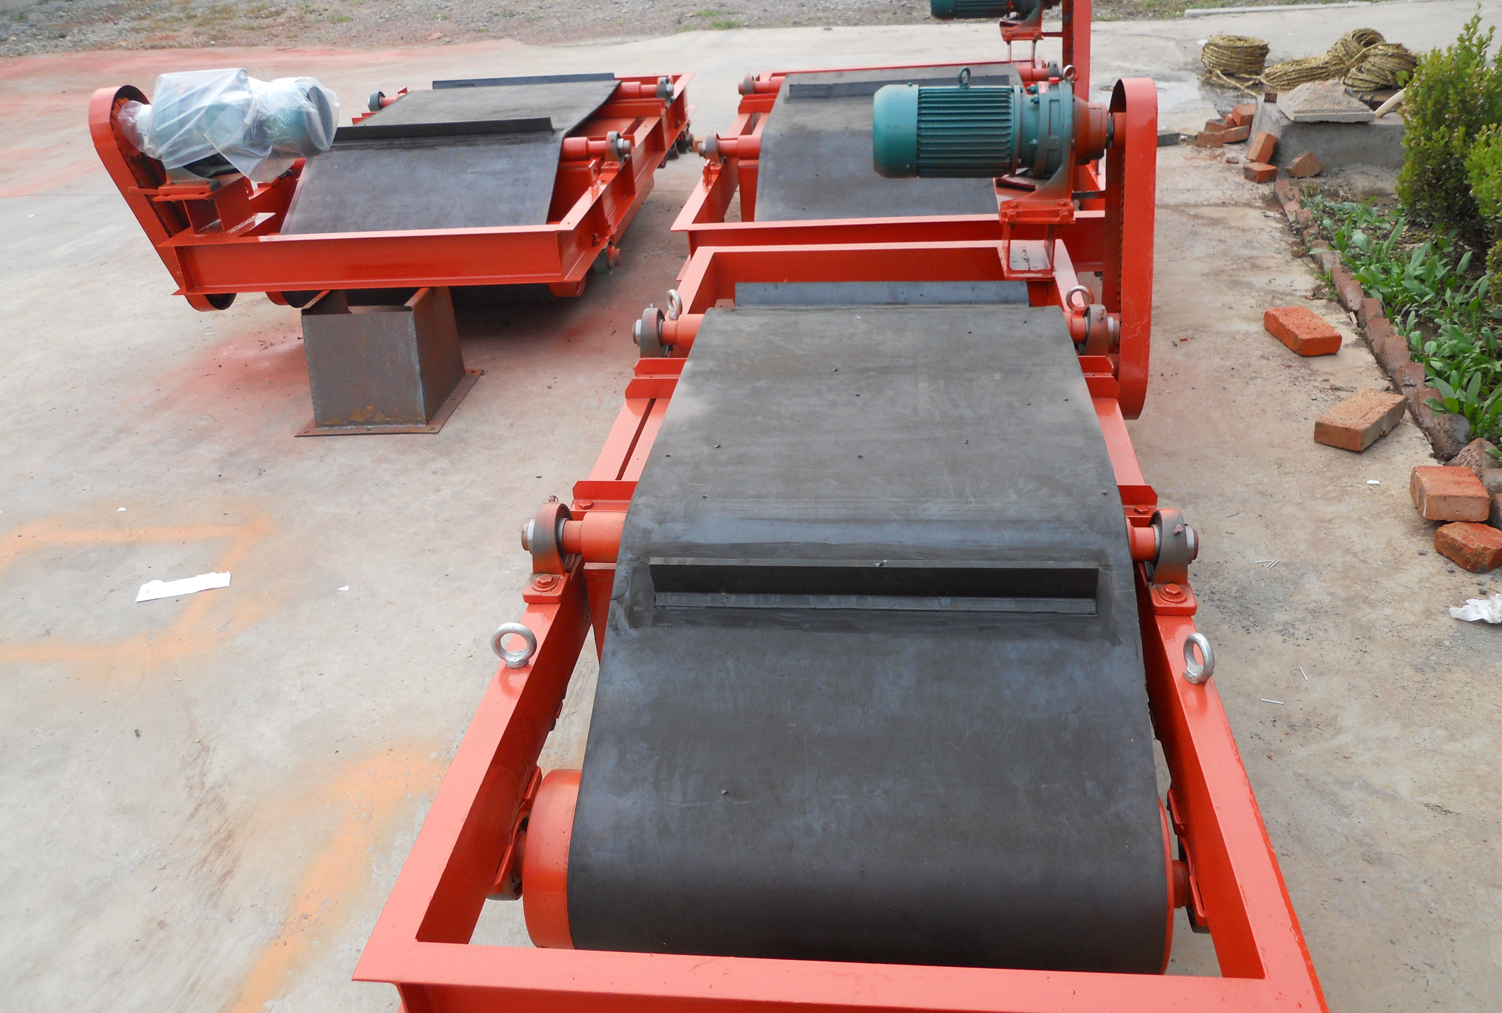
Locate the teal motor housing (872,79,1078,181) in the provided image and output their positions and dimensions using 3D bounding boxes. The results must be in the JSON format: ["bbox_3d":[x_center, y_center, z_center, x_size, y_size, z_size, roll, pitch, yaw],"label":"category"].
[{"bbox_3d":[0.490,-0.818,2.671,0.445,0.220,0.215,0,30,6],"label":"teal motor housing"}]

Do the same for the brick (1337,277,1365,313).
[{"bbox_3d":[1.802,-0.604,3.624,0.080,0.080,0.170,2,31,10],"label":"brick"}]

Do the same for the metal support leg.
[{"bbox_3d":[-1.019,-0.441,3.350,0.395,0.340,0.410,0,30,5],"label":"metal support leg"}]

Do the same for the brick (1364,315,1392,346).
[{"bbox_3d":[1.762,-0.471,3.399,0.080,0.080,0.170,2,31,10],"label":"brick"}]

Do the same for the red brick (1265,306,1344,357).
[{"bbox_3d":[1.575,-0.502,3.472,0.112,0.053,0.232,-4,30,-1],"label":"red brick"}]

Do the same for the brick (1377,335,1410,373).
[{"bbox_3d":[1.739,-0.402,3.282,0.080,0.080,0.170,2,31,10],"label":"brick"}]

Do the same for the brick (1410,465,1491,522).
[{"bbox_3d":[1.489,-0.033,2.600,0.117,0.056,0.150,3,31,10],"label":"brick"}]

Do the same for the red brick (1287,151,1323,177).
[{"bbox_3d":[2.221,-1.368,4.867,0.130,0.085,0.085,2,30,10],"label":"red brick"}]

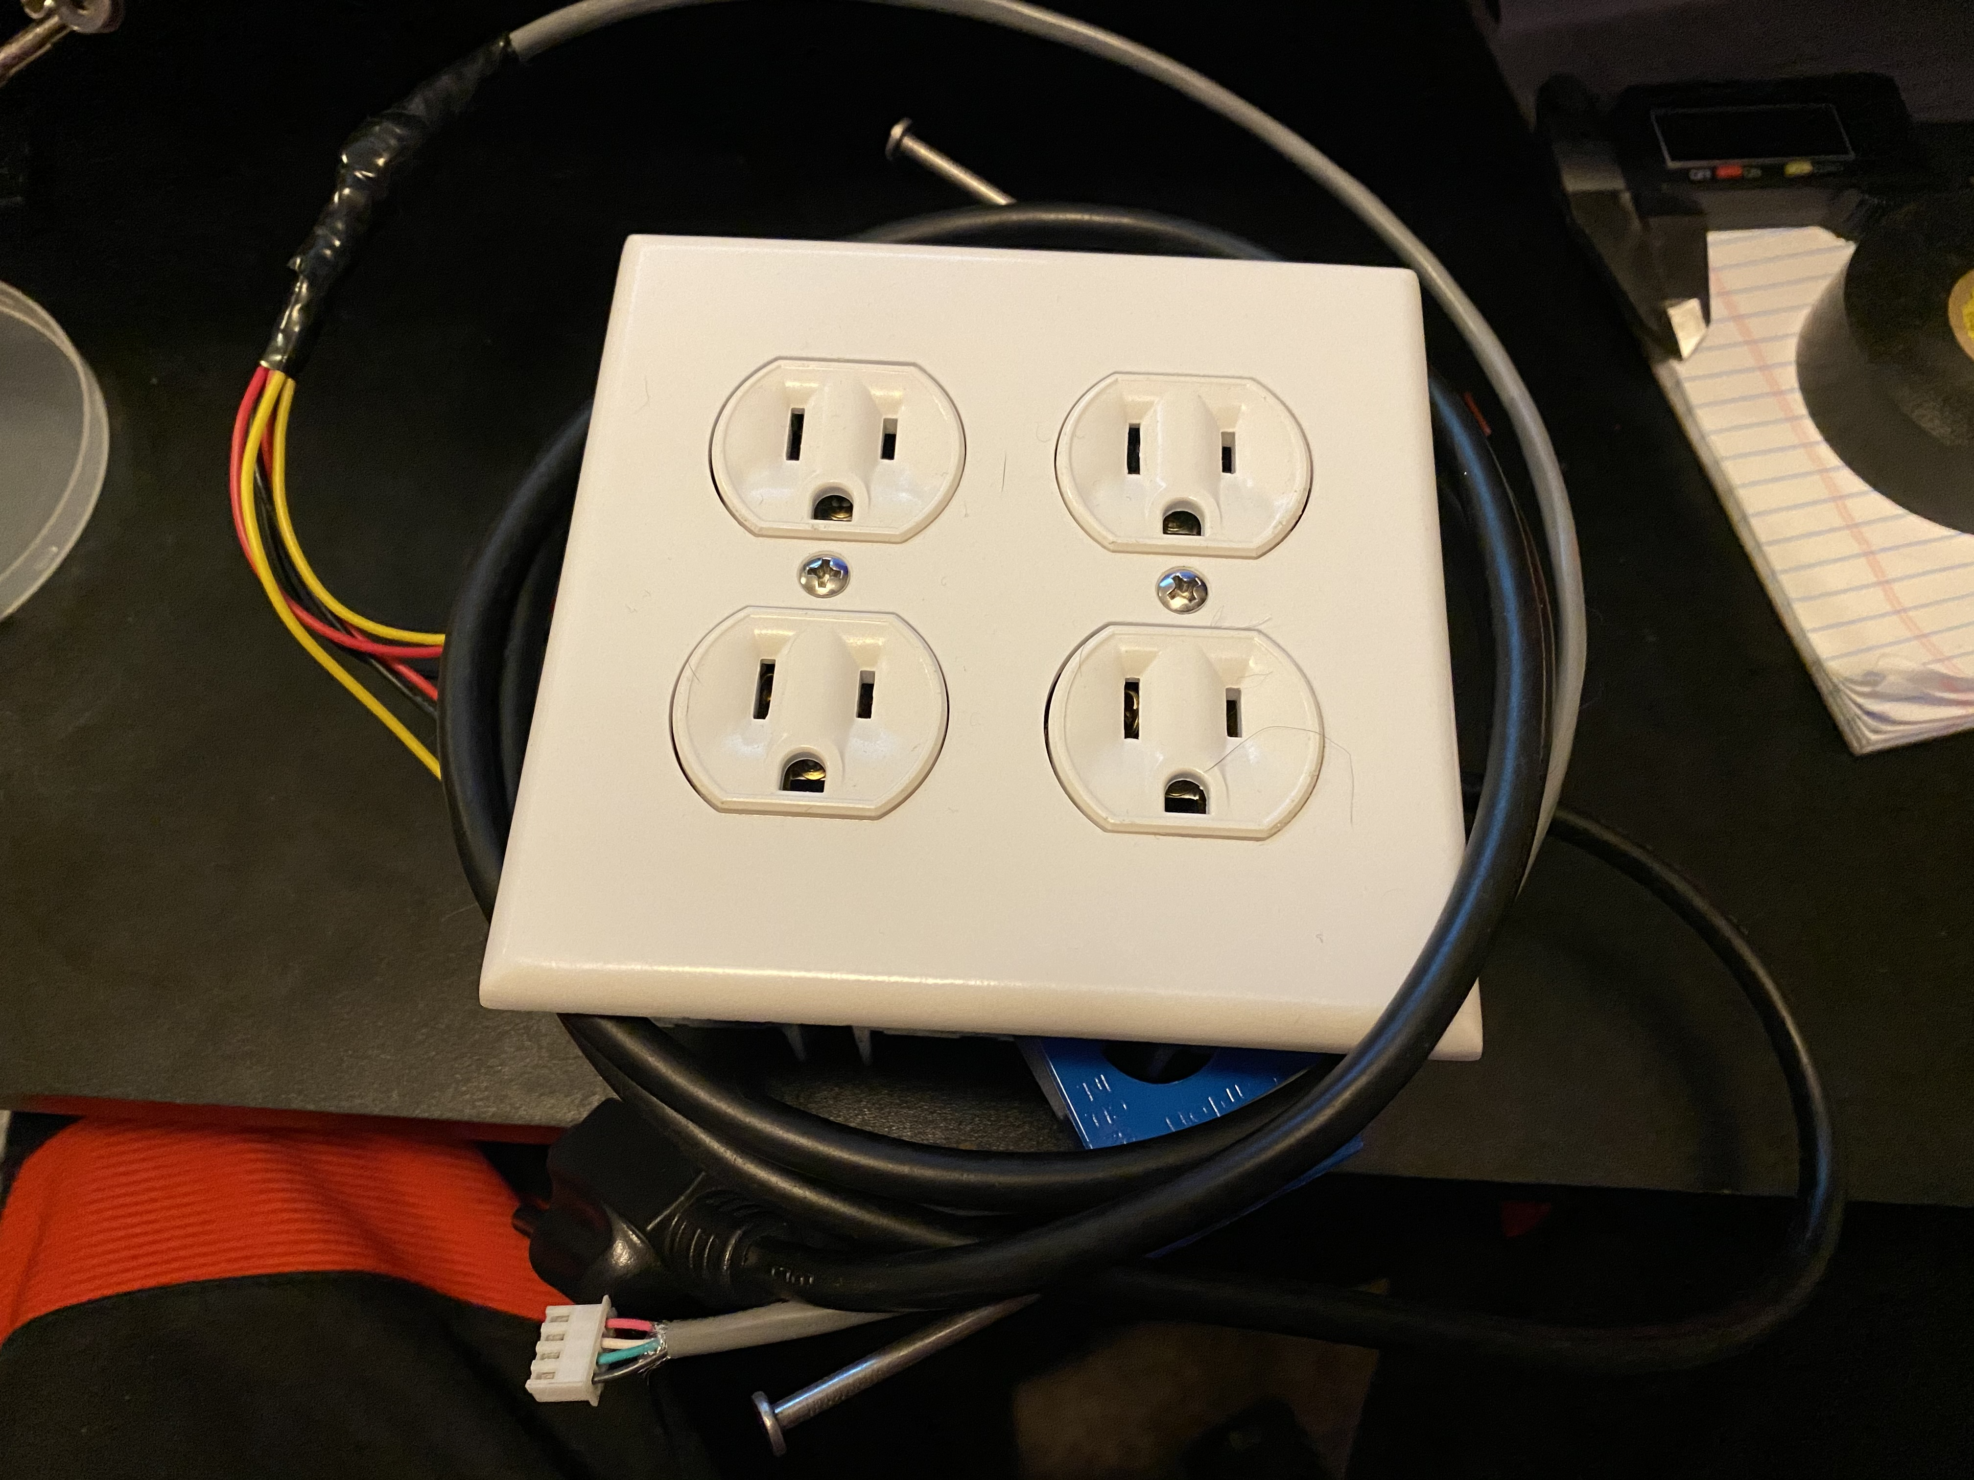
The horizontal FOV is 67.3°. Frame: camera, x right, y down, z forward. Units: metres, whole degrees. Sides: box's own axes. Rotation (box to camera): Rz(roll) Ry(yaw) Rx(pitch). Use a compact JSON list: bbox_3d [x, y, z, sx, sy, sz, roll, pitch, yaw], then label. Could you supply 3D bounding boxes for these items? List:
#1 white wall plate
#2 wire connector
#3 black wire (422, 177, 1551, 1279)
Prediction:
[{"bbox_3d":[0.002,-0.017,0.197,0.116,0.024,0.114,3,67,1],"label":"white wall plate"},{"bbox_3d":[-0.056,0.083,0.200,0.010,0.006,0.012,0,46,-1],"label":"wire connector"},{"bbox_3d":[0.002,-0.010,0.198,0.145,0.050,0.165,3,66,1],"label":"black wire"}]

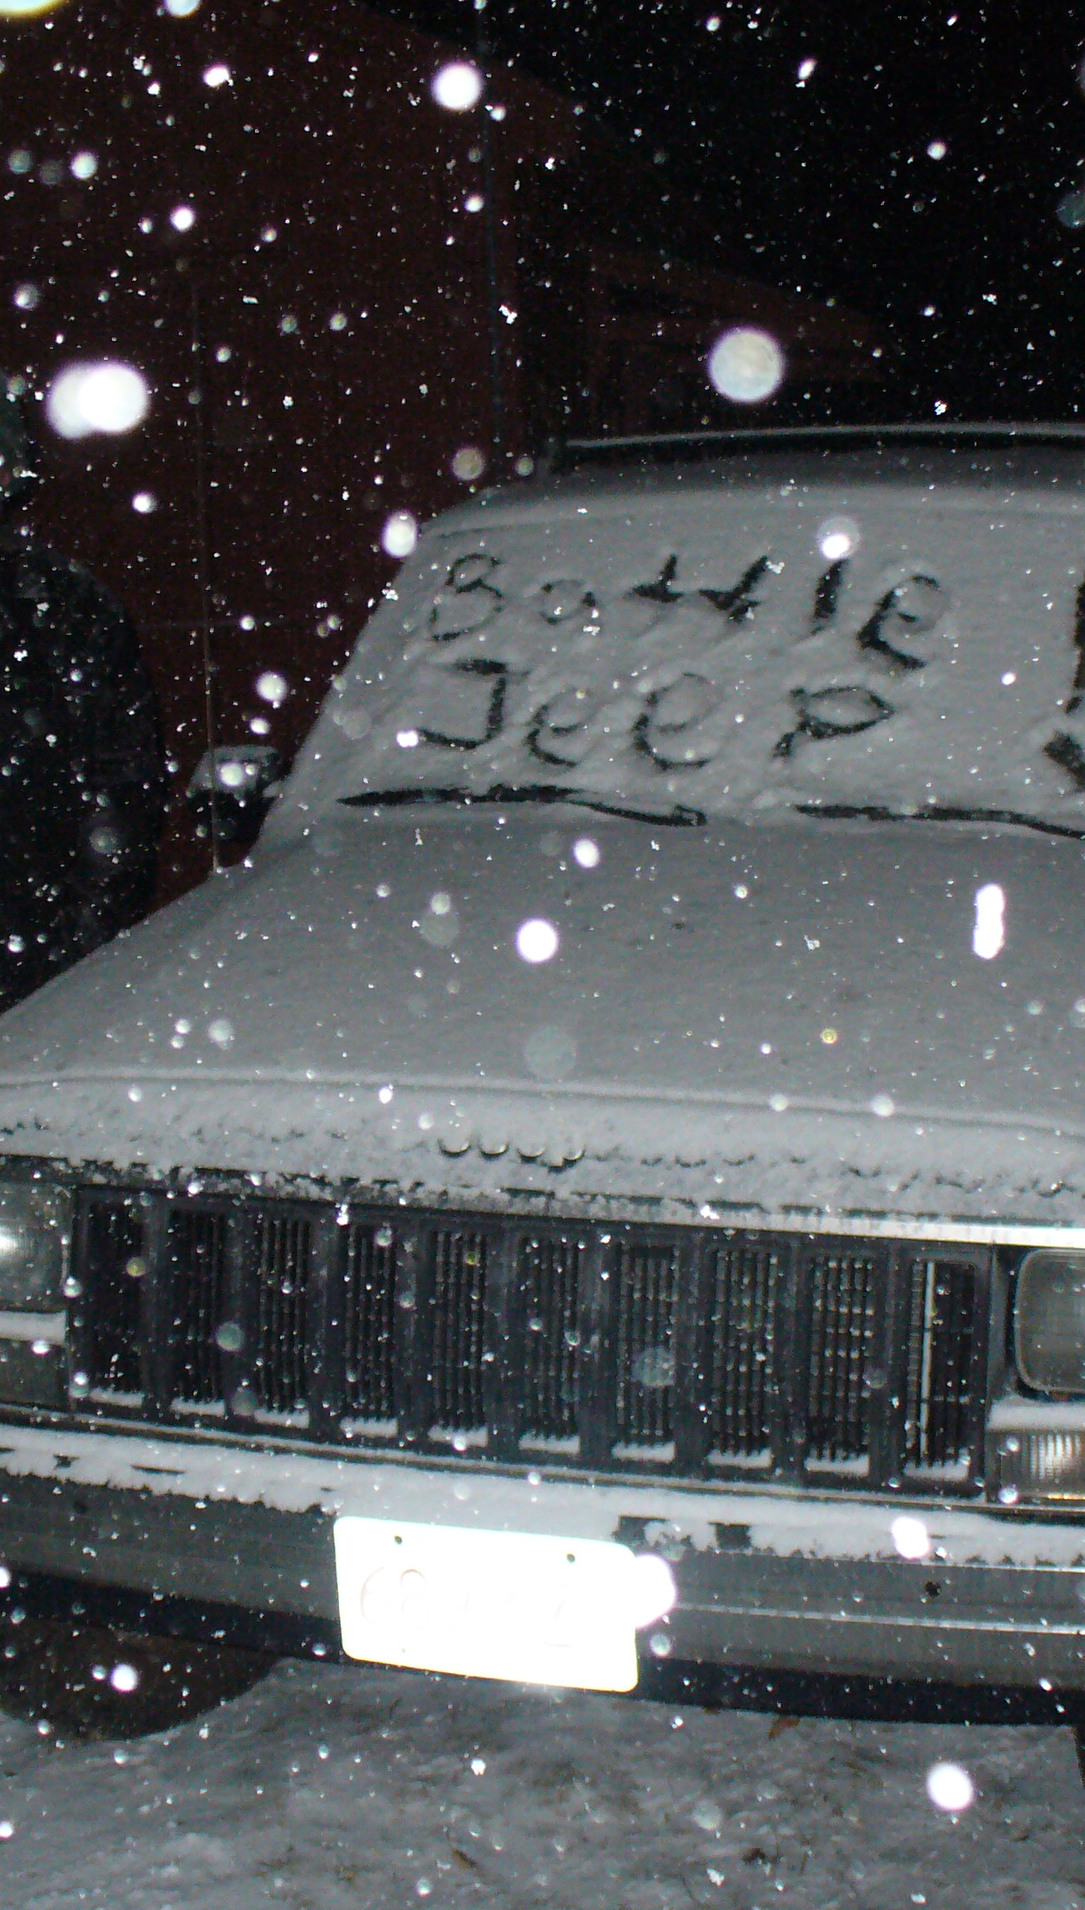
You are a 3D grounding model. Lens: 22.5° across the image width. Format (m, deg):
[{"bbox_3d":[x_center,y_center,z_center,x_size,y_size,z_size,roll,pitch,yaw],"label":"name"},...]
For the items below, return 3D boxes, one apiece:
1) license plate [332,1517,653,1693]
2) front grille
[{"bbox_3d":[-0.054,0.632,2.647,0.305,0.153,0.012,2,9,16],"label":"license plate"},{"bbox_3d":[-0.035,0.383,2.761,0.970,0.245,0.070,2,9,16],"label":"front grille"}]

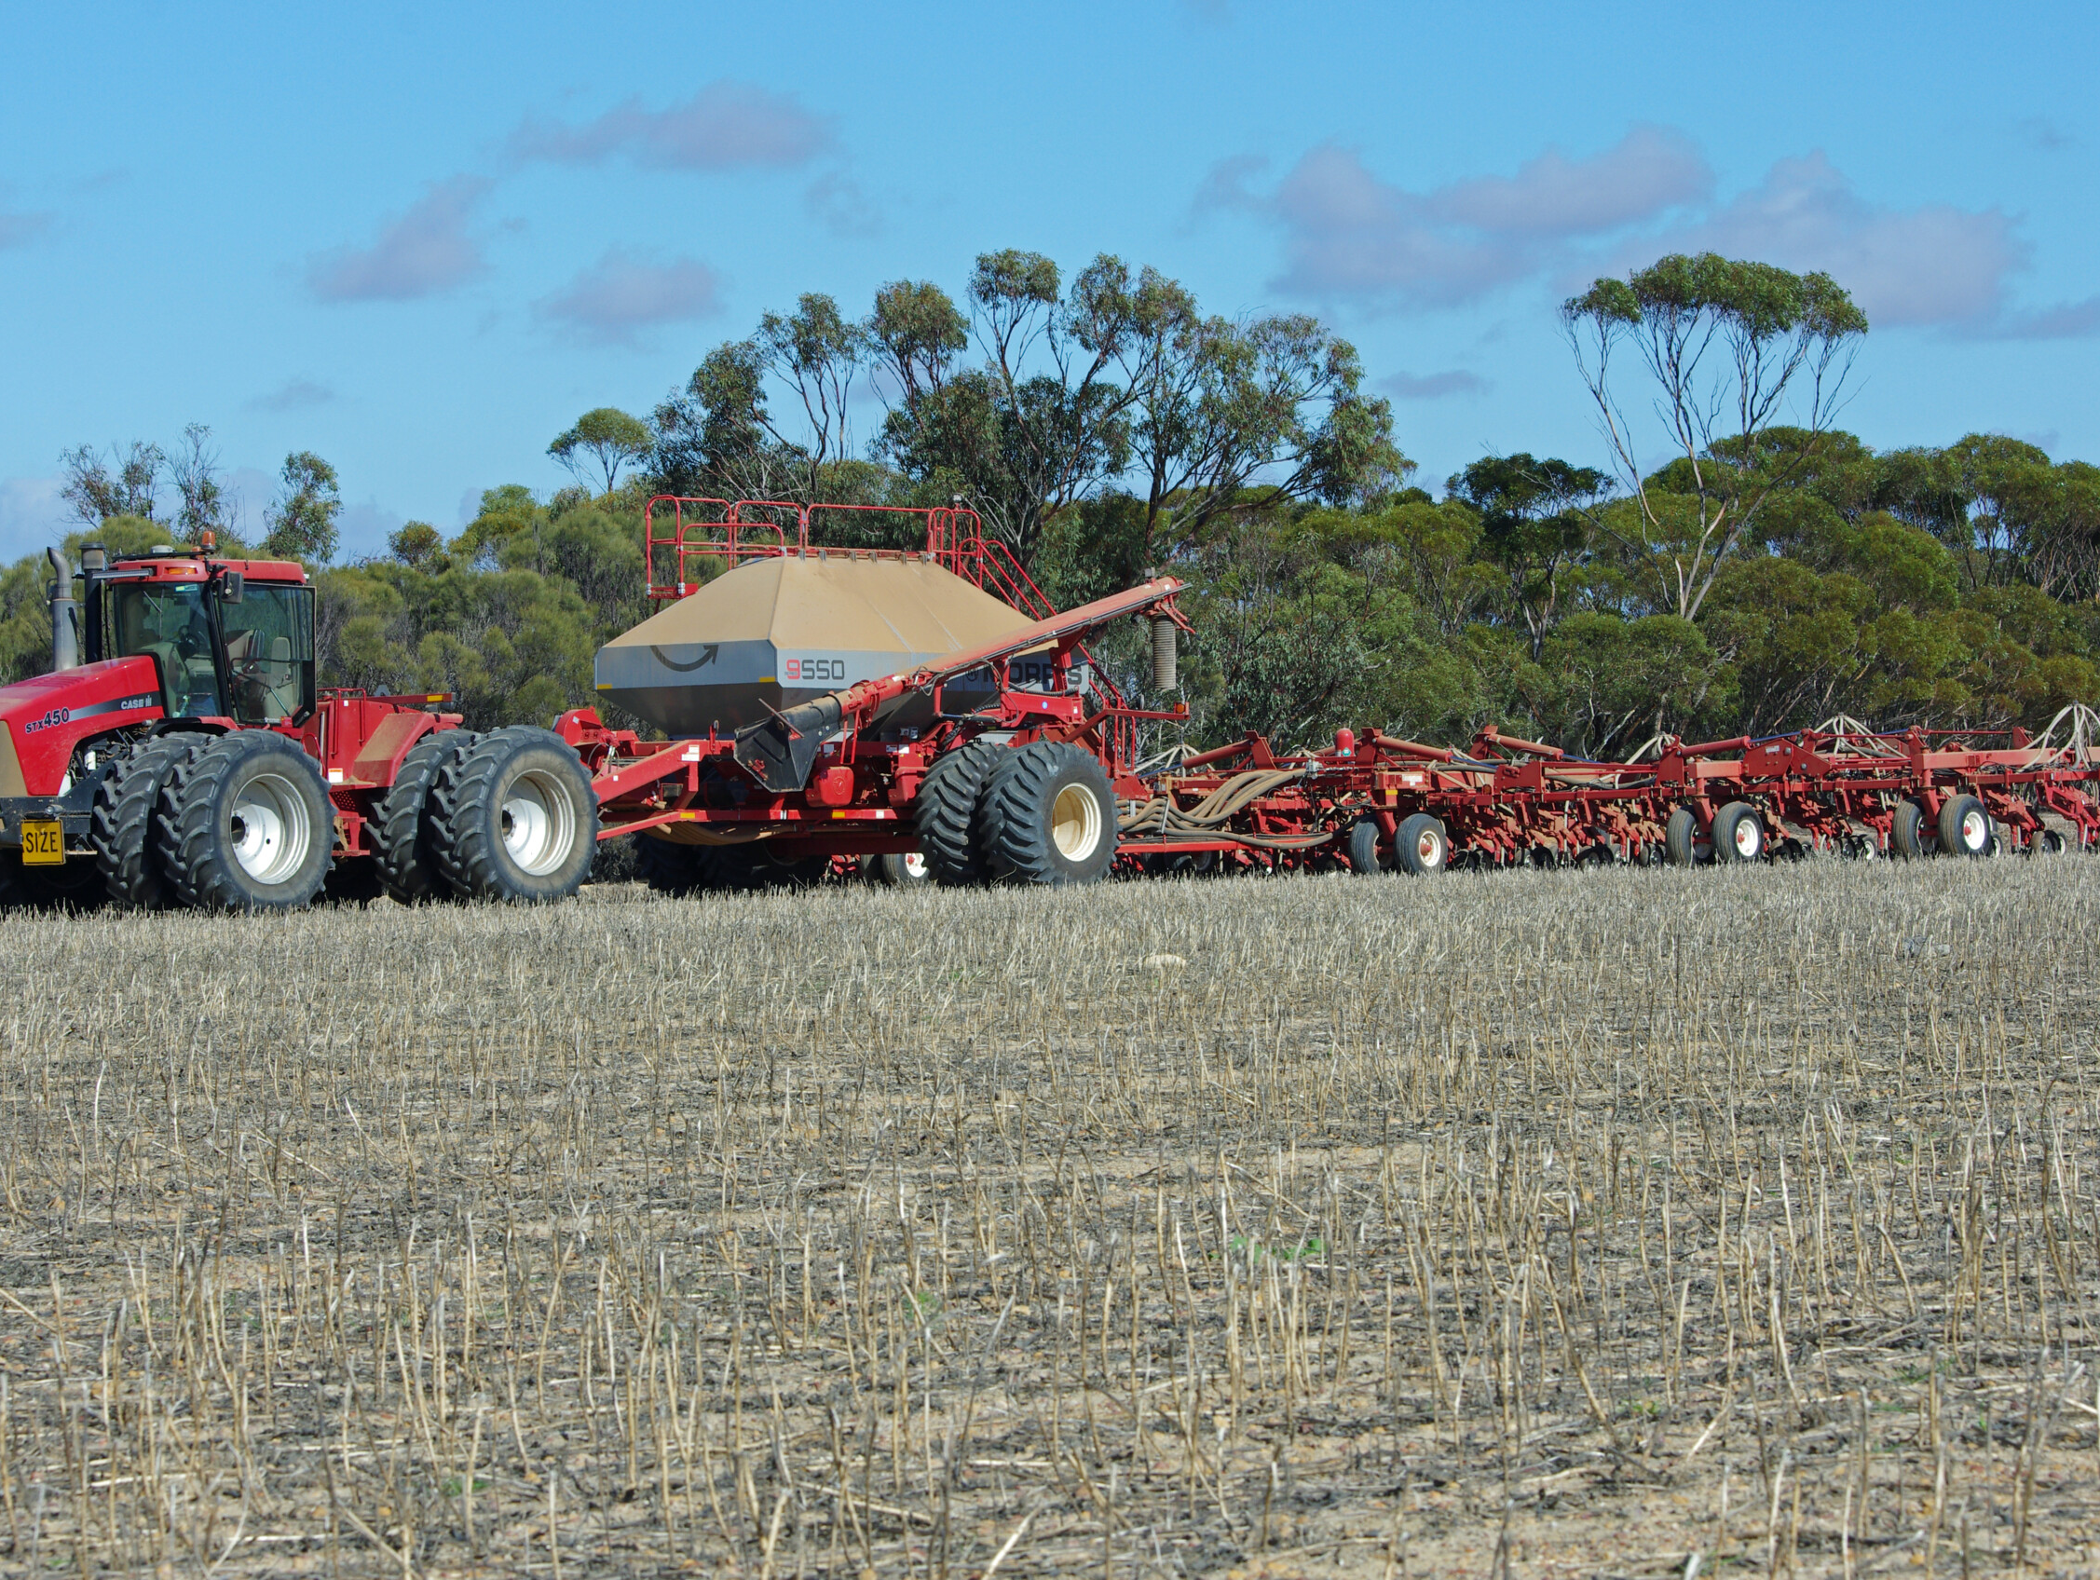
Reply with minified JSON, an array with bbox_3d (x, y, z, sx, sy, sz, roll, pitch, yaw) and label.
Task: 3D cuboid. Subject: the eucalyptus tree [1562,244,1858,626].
[{"bbox_3d":[11.887,-4.503,142.000,5.400,10.240,5.200,-2,0,0],"label":"eucalyptus tree"}]

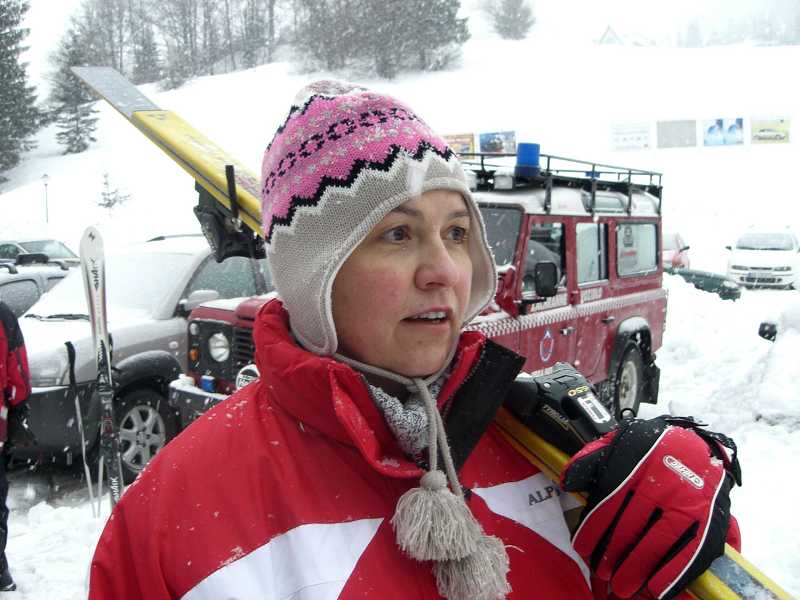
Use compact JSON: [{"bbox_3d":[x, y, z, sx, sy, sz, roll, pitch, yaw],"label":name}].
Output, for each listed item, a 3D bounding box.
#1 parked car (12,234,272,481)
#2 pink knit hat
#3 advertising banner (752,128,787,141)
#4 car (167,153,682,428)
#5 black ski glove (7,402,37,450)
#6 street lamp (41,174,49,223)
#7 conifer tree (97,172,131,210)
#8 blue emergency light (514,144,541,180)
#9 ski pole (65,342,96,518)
[{"bbox_3d":[-1.902,0.252,7.351,1.810,1.700,4.320,3,6,26],"label":"parked car"},{"bbox_3d":[-0.019,-0.072,0.790,0.200,0.260,0.230,-4,3,-37],"label":"pink knit hat"},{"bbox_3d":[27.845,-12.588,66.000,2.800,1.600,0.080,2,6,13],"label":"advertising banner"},{"bbox_3d":[0.552,0.063,6.543,1.780,2.170,4.550,5,7,33],"label":"car"},{"bbox_3d":[-1.746,0.583,4.050,0.130,0.220,0.120,3,6,18],"label":"black ski glove"},{"bbox_3d":[-29.105,-8.322,72.000,0.550,4.000,0.550,1,6,0],"label":"street lamp"},{"bbox_3d":[-22.837,-8.569,70.000,2.500,3.200,2.500,1,6,0],"label":"conifer tree"},{"bbox_3d":[0.802,-0.878,5.528,0.155,0.215,0.155,1,6,0],"label":"blue emergency light"},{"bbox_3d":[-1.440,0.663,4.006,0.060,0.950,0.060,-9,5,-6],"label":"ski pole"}]

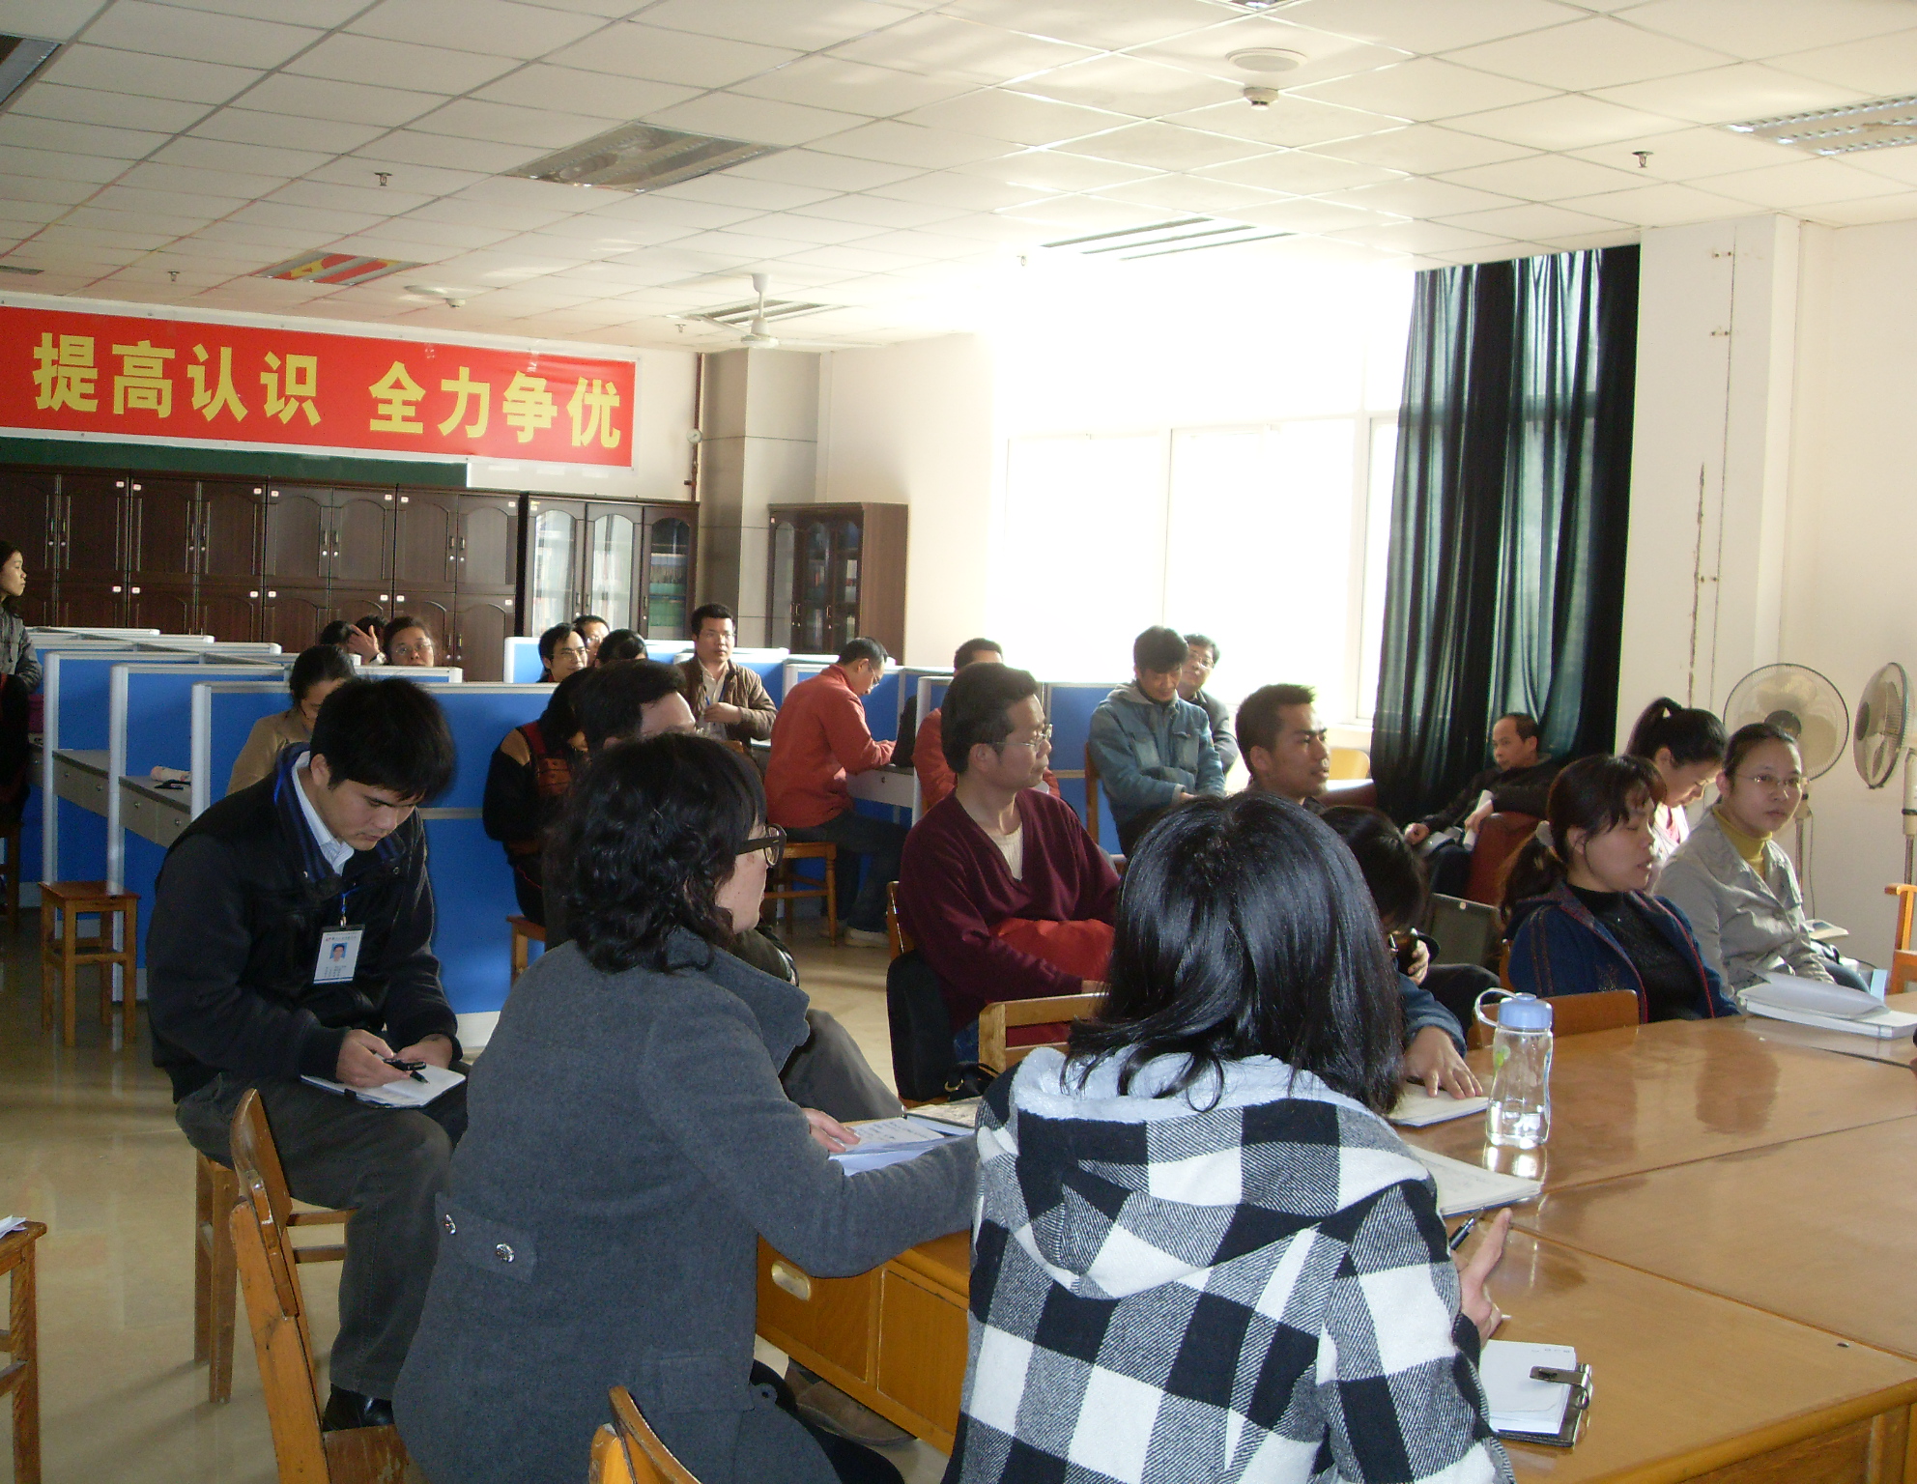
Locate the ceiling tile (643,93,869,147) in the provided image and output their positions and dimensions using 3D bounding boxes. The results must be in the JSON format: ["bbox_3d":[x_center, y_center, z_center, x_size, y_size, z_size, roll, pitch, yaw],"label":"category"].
[{"bbox_3d":[-0.642,-2.010,6.441,0.600,0.022,0.600,-1,6,-34],"label":"ceiling tile"}]

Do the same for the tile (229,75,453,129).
[{"bbox_3d":[-1.966,-2.041,6.352,0.600,0.022,0.600,-1,6,-34],"label":"tile"}]

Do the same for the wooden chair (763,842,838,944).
[{"bbox_3d":[-0.720,0.578,8.252,0.370,0.480,0.370,0,6,-25],"label":"wooden chair"}]

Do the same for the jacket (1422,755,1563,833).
[{"bbox_3d":[2.052,0.232,7.600,0.480,0.480,0.550,-1,6,-37],"label":"jacket"}]

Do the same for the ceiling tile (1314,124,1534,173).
[{"bbox_3d":[1.565,-1.992,6.741,0.600,0.030,0.600,-1,6,-34],"label":"ceiling tile"}]

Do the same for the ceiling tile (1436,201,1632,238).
[{"bbox_3d":[2.228,-2.020,7.770,0.595,0.020,0.595,-1,6,-33],"label":"ceiling tile"}]

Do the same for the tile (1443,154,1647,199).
[{"bbox_3d":[2.053,-1.975,7.005,0.600,0.020,0.600,-1,6,-33],"label":"tile"}]

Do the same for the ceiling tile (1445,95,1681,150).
[{"bbox_3d":[1.869,-1.908,6.180,0.600,0.020,0.600,-1,6,-33],"label":"ceiling tile"}]

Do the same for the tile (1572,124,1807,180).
[{"bbox_3d":[2.462,-1.972,6.745,0.600,0.030,0.600,-1,6,-34],"label":"tile"}]

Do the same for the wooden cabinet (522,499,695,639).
[{"bbox_3d":[-2.373,-0.628,13.112,1.200,1.940,0.400,-1,5,-33],"label":"wooden cabinet"}]

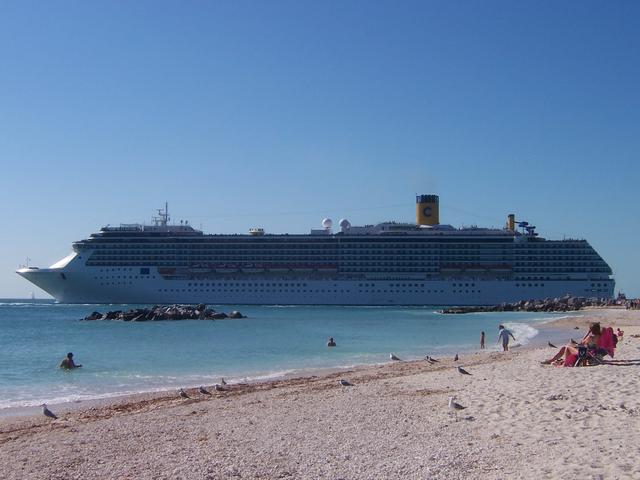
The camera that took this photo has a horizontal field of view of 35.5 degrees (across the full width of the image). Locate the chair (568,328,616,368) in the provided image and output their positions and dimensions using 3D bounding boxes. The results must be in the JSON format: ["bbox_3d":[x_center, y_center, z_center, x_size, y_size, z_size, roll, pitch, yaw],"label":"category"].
[{"bbox_3d":[5.994,2.358,22.000,0.920,0.860,0.650,-1,-4,21],"label":"chair"}]

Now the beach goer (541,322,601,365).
[{"bbox_3d":[5.542,2.292,22.000,1.270,0.940,0.520,-1,-4,21],"label":"beach goer"}]

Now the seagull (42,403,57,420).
[{"bbox_3d":[-5.202,3.304,19.200,0.340,0.310,0.140,0,-3,6],"label":"seagull"}]

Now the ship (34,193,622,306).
[{"bbox_3d":[-8.430,5.085,487.560,292.000,53.158,33.500,0,-3,7],"label":"ship"}]

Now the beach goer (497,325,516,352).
[{"bbox_3d":[10.405,5.525,56.000,0.880,1.460,0.500,3,-5,-40],"label":"beach goer"}]

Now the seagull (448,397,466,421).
[{"bbox_3d":[2.059,2.515,14.900,0.320,0.335,0.140,2,-4,-21],"label":"seagull"}]

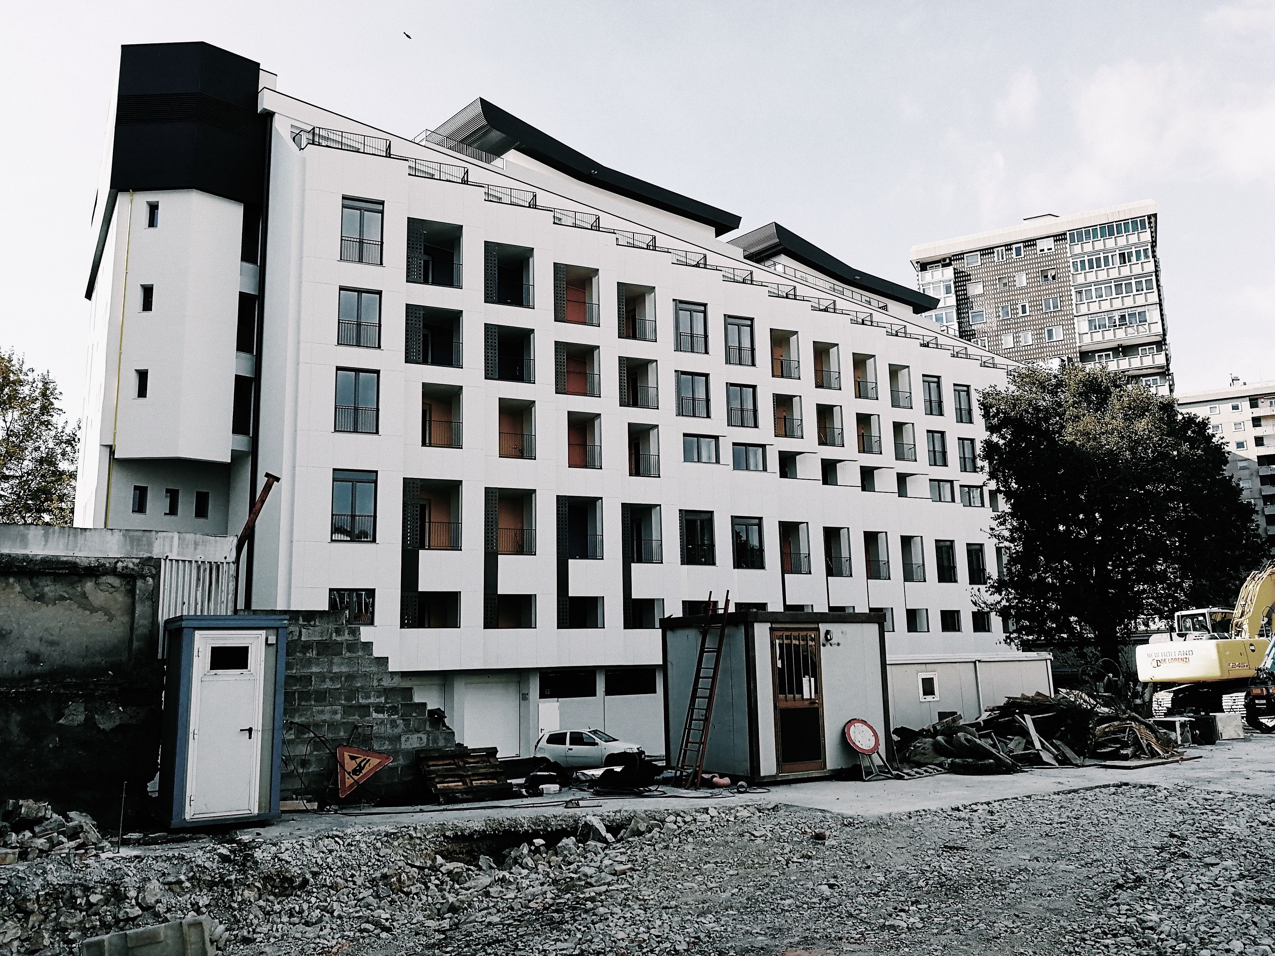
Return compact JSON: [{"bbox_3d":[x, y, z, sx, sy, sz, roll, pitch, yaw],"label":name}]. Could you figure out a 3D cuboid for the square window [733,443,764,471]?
[{"bbox_3d":[5.281,-0.959,47.457,1.730,1.300,0.180,3,-12,-22],"label":"square window"}]

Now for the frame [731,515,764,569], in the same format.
[{"bbox_3d":[5.252,3.098,47.179,1.643,2.490,0.150,3,-11,-22],"label":"frame"}]

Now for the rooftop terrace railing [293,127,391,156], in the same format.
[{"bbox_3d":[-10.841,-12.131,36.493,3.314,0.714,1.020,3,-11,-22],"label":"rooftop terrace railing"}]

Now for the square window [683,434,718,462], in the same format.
[{"bbox_3d":[2.948,-1.312,45.835,1.843,1.334,0.150,3,-11,-22],"label":"square window"}]

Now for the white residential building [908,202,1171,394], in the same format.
[{"bbox_3d":[42.098,-2.006,101.042,22.634,44.435,15.000,-6,-12,23],"label":"white residential building"}]

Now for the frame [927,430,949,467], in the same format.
[{"bbox_3d":[17.908,-1.759,59.423,1.319,2.160,0.150,3,-11,-22],"label":"frame"}]

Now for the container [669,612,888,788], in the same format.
[{"bbox_3d":[2.321,3.612,16.795,2.965,2.500,2.462,5,-13,-32],"label":"container"}]

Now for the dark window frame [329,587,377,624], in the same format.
[{"bbox_3d":[-9.478,4.316,32.954,1.461,1.261,0.180,3,-12,-22],"label":"dark window frame"}]

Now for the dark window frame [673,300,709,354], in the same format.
[{"bbox_3d":[2.444,-7.000,46.256,1.756,2.516,0.180,3,-12,-22],"label":"dark window frame"}]

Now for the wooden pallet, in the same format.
[{"bbox_3d":[-2.408,4.144,13.927,1.200,0.144,0.800,5,29,-31],"label":"wooden pallet"}]

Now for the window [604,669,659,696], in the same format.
[{"bbox_3d":[-0.297,8.598,41.825,2.822,1.023,0.150,8,-14,-41],"label":"window"}]

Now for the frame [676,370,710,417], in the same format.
[{"bbox_3d":[2.566,-3.860,46.181,1.749,2.149,0.150,3,-11,-22],"label":"frame"}]

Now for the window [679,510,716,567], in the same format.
[{"bbox_3d":[2.673,2.715,44.423,1.756,2.484,0.180,3,-12,-22],"label":"window"}]

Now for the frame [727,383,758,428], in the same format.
[{"bbox_3d":[5.019,-3.454,47.842,1.683,2.135,0.180,3,-12,-22],"label":"frame"}]

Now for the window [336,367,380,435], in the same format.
[{"bbox_3d":[-9.642,-2.646,34.268,1.461,2.289,0.180,3,-12,-22],"label":"window"}]

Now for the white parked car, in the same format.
[{"bbox_3d":[-1.662,9.522,34.546,3.800,1.480,1.660,-5,-11,18],"label":"white parked car"}]

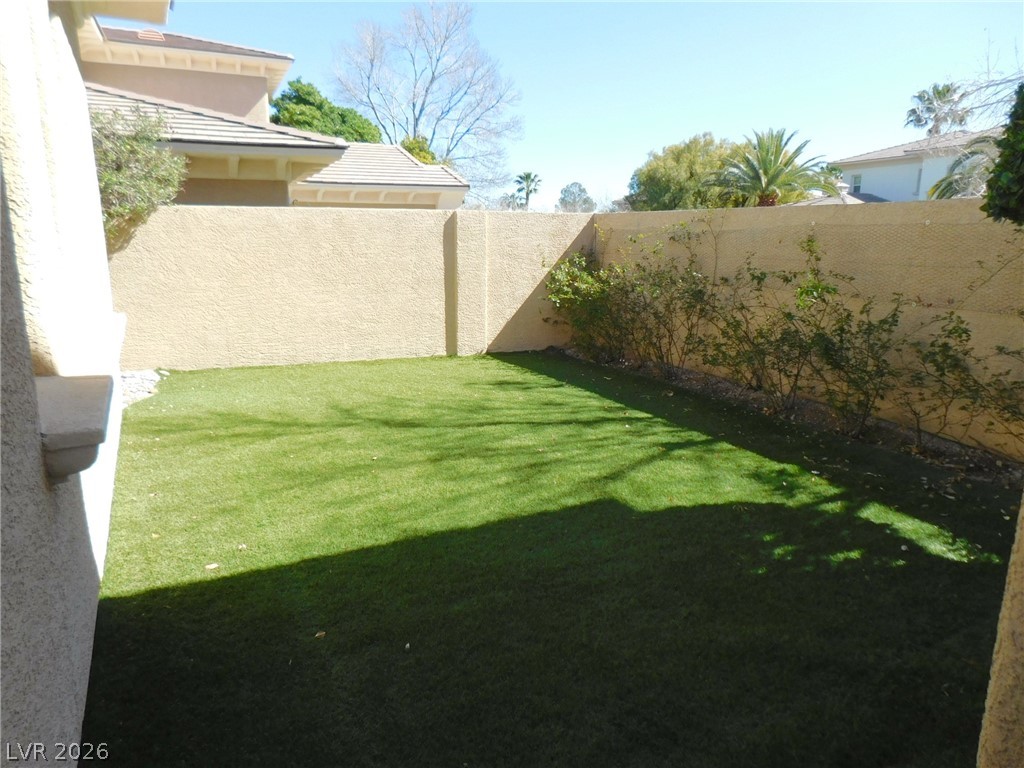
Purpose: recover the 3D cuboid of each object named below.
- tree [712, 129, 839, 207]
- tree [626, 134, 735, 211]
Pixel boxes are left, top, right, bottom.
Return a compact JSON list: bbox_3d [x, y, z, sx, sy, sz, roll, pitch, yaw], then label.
[{"bbox_3d":[8.570,-5.960,22.747,4.300,4.880,4.200,5,13,20],"label":"tree"},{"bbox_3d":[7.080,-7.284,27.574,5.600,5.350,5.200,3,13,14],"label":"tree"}]

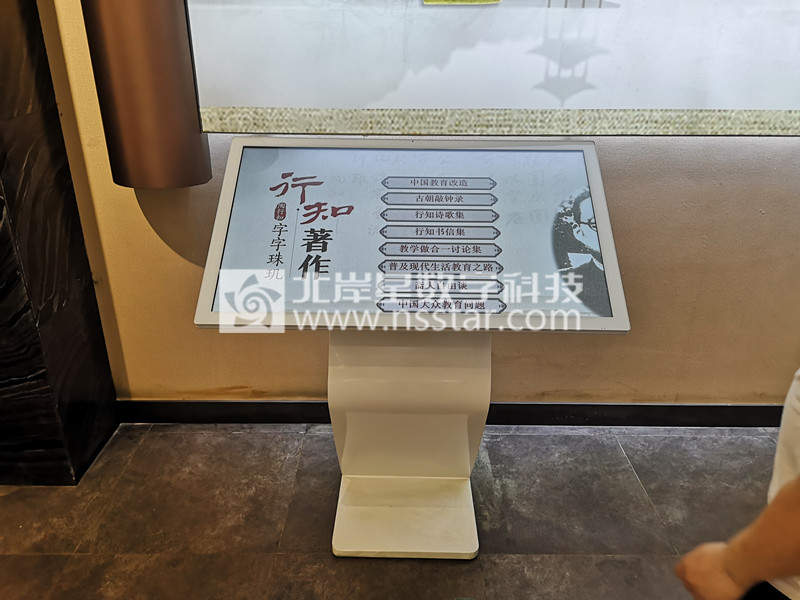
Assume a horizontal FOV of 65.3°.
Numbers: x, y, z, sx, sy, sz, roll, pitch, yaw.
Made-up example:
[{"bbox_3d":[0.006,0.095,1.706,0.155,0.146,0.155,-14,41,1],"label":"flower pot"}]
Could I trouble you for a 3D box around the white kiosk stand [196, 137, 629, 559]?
[{"bbox_3d":[0.027,0.168,1.774,1.015,1.150,0.530,1,23,0],"label":"white kiosk stand"}]

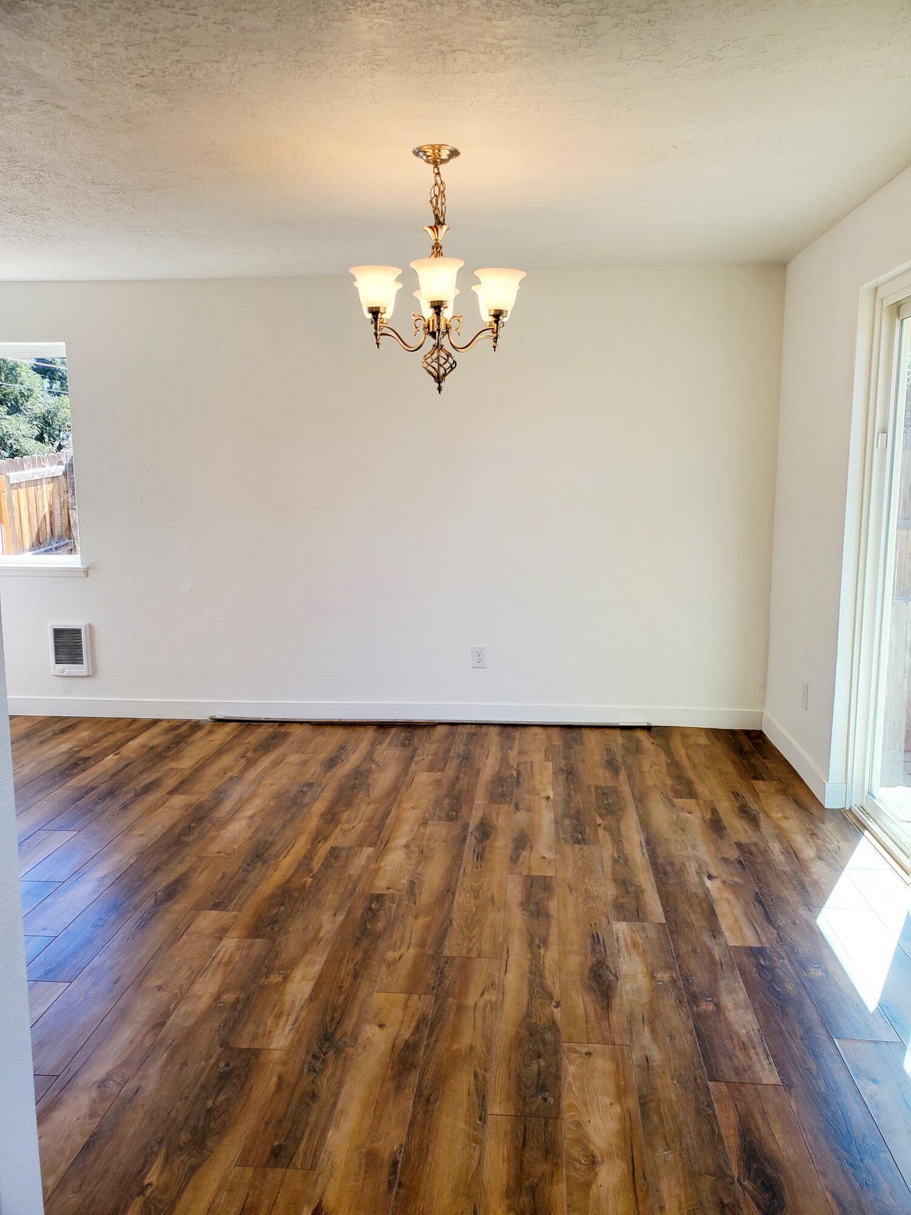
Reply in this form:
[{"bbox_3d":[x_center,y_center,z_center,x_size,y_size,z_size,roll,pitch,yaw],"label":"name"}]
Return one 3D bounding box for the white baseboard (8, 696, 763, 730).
[{"bbox_3d":[-0.498,0.594,5.152,4.373,0.109,0.016,0,9,5],"label":"white baseboard"}]

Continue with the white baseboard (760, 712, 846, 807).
[{"bbox_3d":[1.653,0.702,4.397,0.079,0.109,1.139,0,9,5],"label":"white baseboard"}]

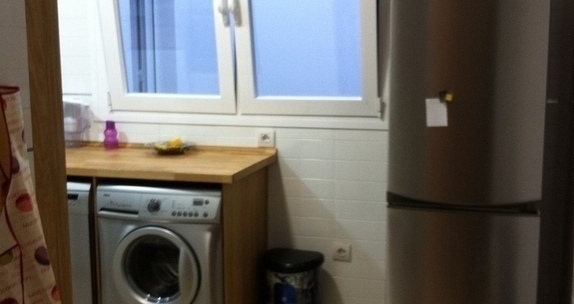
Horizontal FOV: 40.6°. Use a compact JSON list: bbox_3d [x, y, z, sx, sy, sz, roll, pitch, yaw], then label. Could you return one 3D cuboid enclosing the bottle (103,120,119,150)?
[{"bbox_3d":[-0.891,-0.087,3.929,0.074,0.146,0.074,2,11,16],"label":"bottle"}]

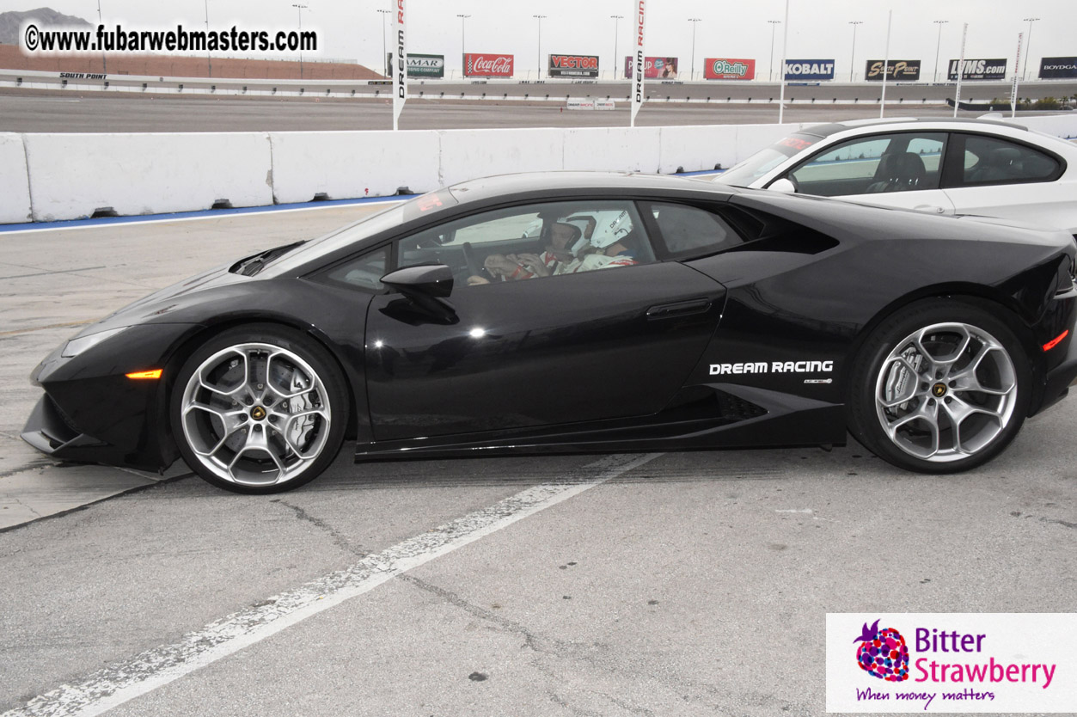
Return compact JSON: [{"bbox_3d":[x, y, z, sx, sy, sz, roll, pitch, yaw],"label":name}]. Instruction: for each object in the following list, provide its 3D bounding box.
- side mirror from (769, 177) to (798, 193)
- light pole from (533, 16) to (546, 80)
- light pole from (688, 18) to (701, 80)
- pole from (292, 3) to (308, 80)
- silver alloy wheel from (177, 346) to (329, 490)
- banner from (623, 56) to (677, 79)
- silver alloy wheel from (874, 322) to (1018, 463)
[{"bbox_3d":[1.605,-1.117,7.850,0.170,0.155,0.230,0,12,-2],"label":"side mirror"},{"bbox_3d":[0.290,-94.914,366.943,4.600,19.472,0.900,-5,13,-25],"label":"light pole"},{"bbox_3d":[49.621,-98.213,382.300,4.600,19.580,0.900,-2,12,-12],"label":"light pole"},{"bbox_3d":[-63.241,-83.772,318.473,0.900,19.499,4.600,12,16,42],"label":"pole"},{"bbox_3d":[-1.054,0.188,4.552,0.545,0.545,0.220,-1,13,-2],"label":"silver alloy wheel"},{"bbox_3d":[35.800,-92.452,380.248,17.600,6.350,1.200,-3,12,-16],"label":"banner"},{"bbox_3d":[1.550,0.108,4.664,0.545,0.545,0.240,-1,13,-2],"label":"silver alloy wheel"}]

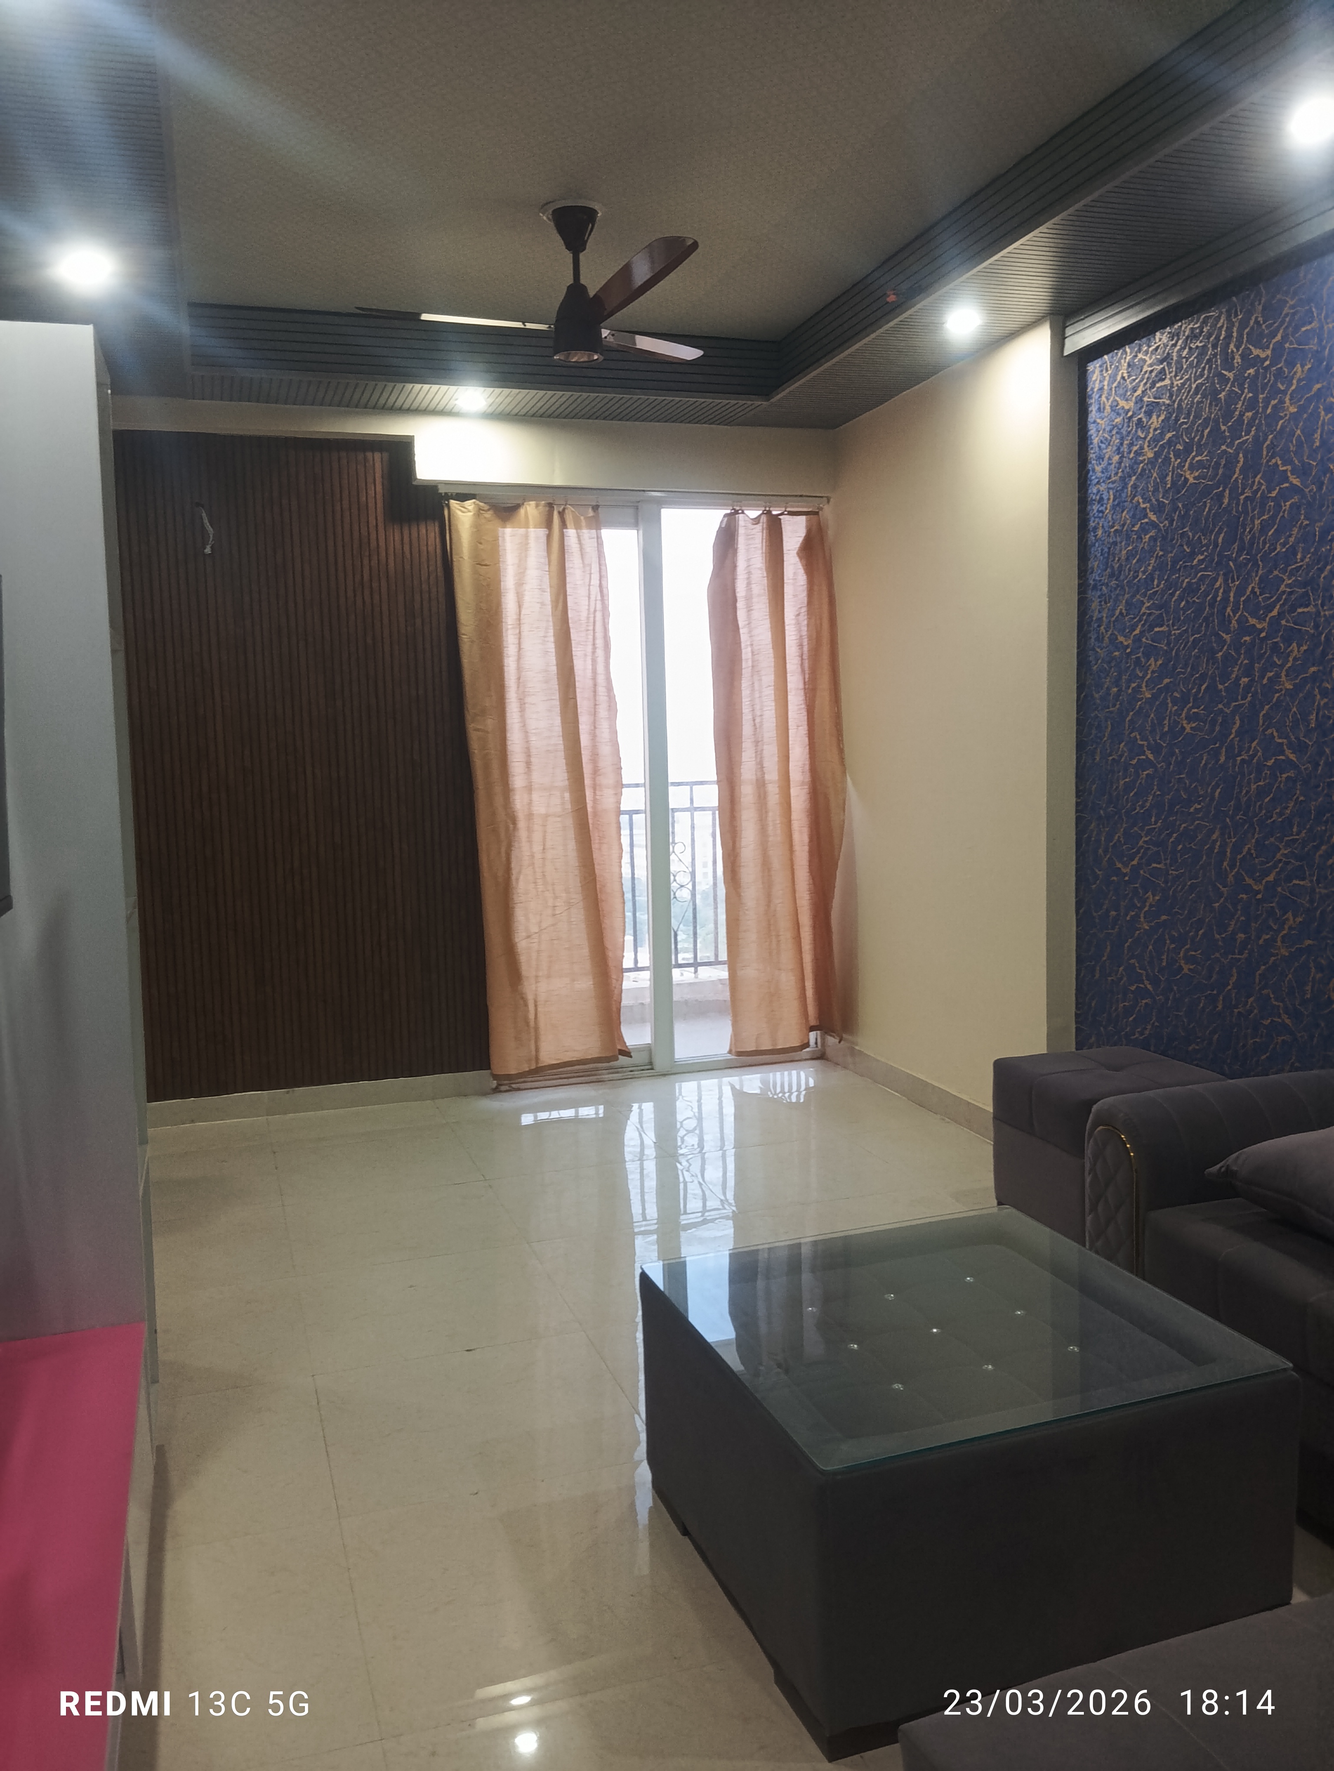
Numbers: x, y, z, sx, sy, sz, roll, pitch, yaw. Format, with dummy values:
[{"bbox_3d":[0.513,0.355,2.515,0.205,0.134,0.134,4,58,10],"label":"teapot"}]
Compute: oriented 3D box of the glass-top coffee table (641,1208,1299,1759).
[{"bbox_3d":[0.432,0.877,2.292,0.750,0.400,0.755,-3,6,-19],"label":"glass-top coffee table"}]

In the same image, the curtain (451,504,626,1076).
[{"bbox_3d":[-0.466,-0.335,5.304,0.620,2.100,0.150,-3,6,-18],"label":"curtain"}]

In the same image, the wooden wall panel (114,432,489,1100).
[{"bbox_3d":[-1.297,-0.414,5.144,1.280,2.310,0.050,-3,6,-18],"label":"wooden wall panel"}]

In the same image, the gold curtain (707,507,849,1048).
[{"bbox_3d":[0.422,-0.384,5.576,0.520,2.090,0.150,-3,6,-18],"label":"gold curtain"}]

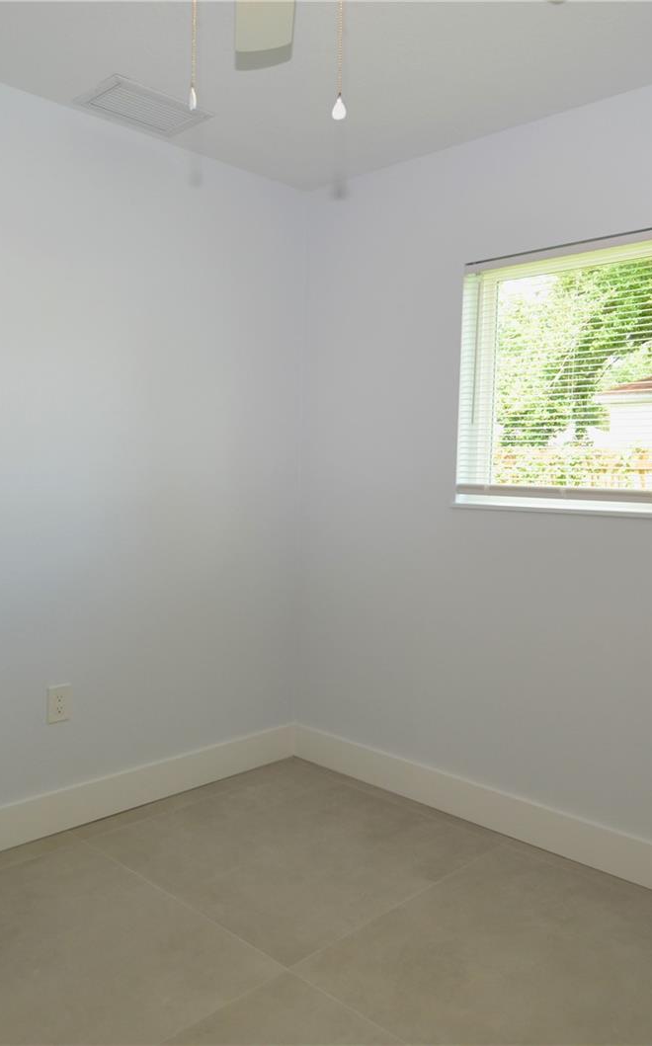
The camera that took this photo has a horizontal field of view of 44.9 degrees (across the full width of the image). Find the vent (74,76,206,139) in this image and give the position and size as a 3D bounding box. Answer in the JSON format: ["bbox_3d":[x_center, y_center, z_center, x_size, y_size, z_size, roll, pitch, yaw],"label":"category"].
[{"bbox_3d":[-0.594,-1.355,2.570,0.255,0.020,0.365,4,4,44],"label":"vent"}]

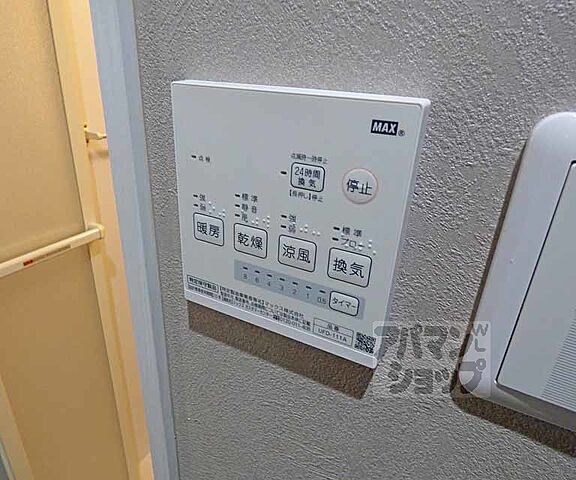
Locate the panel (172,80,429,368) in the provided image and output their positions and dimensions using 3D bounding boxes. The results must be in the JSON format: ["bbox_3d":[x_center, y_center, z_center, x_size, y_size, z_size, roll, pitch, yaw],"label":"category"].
[{"bbox_3d":[-0.004,-0.008,0.173,0.117,0.121,0.014,13,24,23],"label":"panel"}]

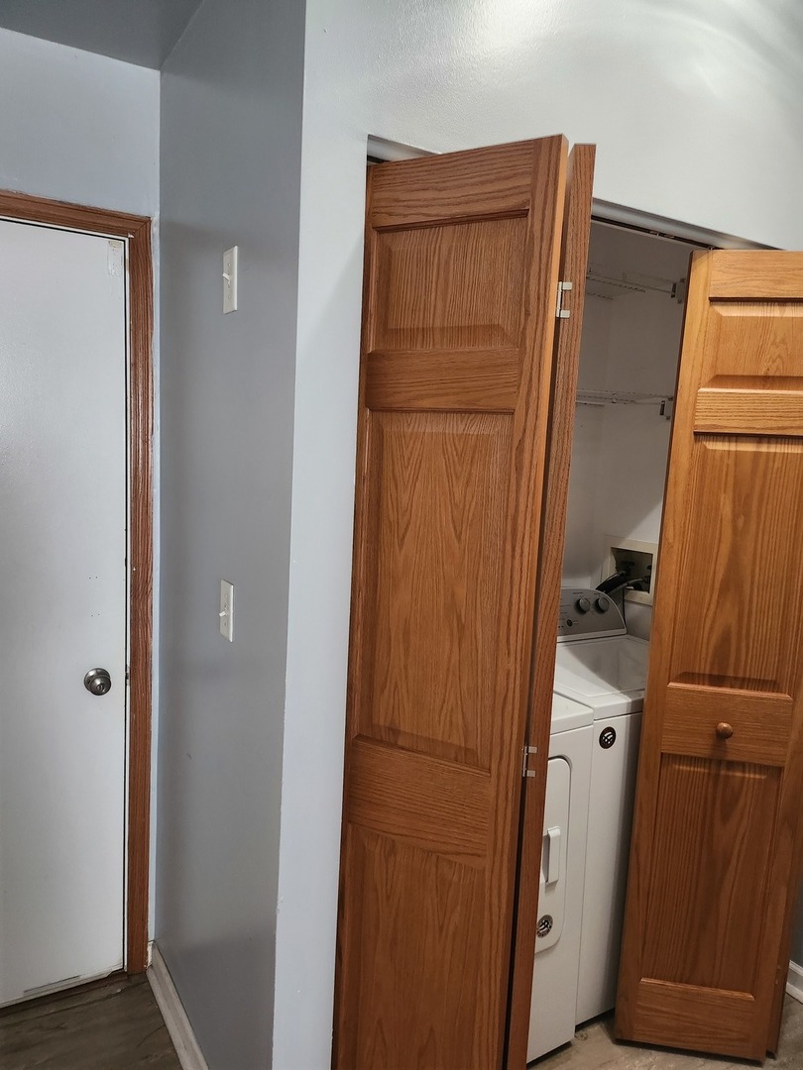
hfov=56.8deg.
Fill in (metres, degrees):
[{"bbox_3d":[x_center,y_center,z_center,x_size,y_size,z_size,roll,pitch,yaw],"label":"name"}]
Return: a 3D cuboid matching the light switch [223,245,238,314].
[{"bbox_3d":[-0.332,-0.487,1.420,0.016,0.115,0.071,-2,9,-31],"label":"light switch"}]

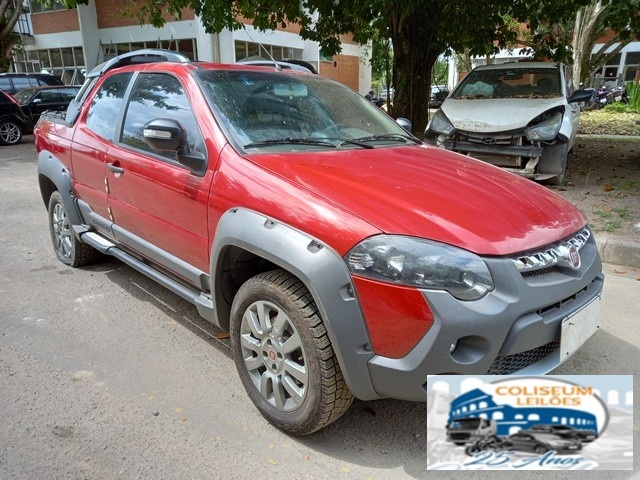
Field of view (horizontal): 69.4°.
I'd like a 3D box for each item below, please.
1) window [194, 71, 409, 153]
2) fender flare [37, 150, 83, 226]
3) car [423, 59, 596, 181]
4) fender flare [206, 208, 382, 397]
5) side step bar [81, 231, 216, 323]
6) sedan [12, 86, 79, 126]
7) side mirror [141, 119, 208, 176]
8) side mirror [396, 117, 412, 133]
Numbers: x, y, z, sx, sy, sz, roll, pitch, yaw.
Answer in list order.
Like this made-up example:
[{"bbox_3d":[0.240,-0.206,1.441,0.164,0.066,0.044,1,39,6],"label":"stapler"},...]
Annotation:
[{"bbox_3d":[-0.068,-0.762,2.566,1.330,0.140,0.820,-13,50,-41],"label":"window"},{"bbox_3d":[-2.056,-0.413,3.638,0.140,0.550,1.000,-13,20,-41],"label":"fender flare"},{"bbox_3d":[2.861,-1.807,6.767,1.720,1.470,3.850,9,20,28],"label":"car"},{"bbox_3d":[-0.139,0.186,1.650,0.150,0.560,0.930,-13,20,-41],"label":"fender flare"},{"bbox_3d":[-1.064,0.145,2.687,0.140,0.115,1.780,-13,20,-41],"label":"side step bar"},{"bbox_3d":[-8.942,-4.472,15.528,1.750,1.470,4.300,13,23,35],"label":"sedan"},{"bbox_3d":[-0.646,-0.410,2.045,0.210,0.230,0.200,-13,20,-41],"label":"side mirror"},{"bbox_3d":[0.542,-0.708,3.159,0.210,0.230,0.200,-13,20,-41],"label":"side mirror"}]

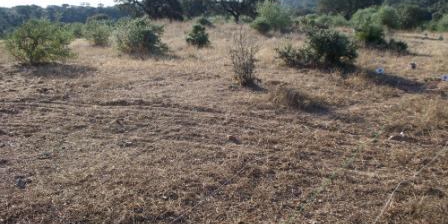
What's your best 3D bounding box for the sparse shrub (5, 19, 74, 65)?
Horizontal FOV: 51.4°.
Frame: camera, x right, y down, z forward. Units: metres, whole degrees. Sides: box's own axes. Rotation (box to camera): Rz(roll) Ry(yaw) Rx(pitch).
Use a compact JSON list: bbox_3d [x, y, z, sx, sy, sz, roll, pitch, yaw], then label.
[{"bbox_3d":[-5.671,-2.169,14.171,2.065,1.323,1.755,0,12,0],"label":"sparse shrub"}]

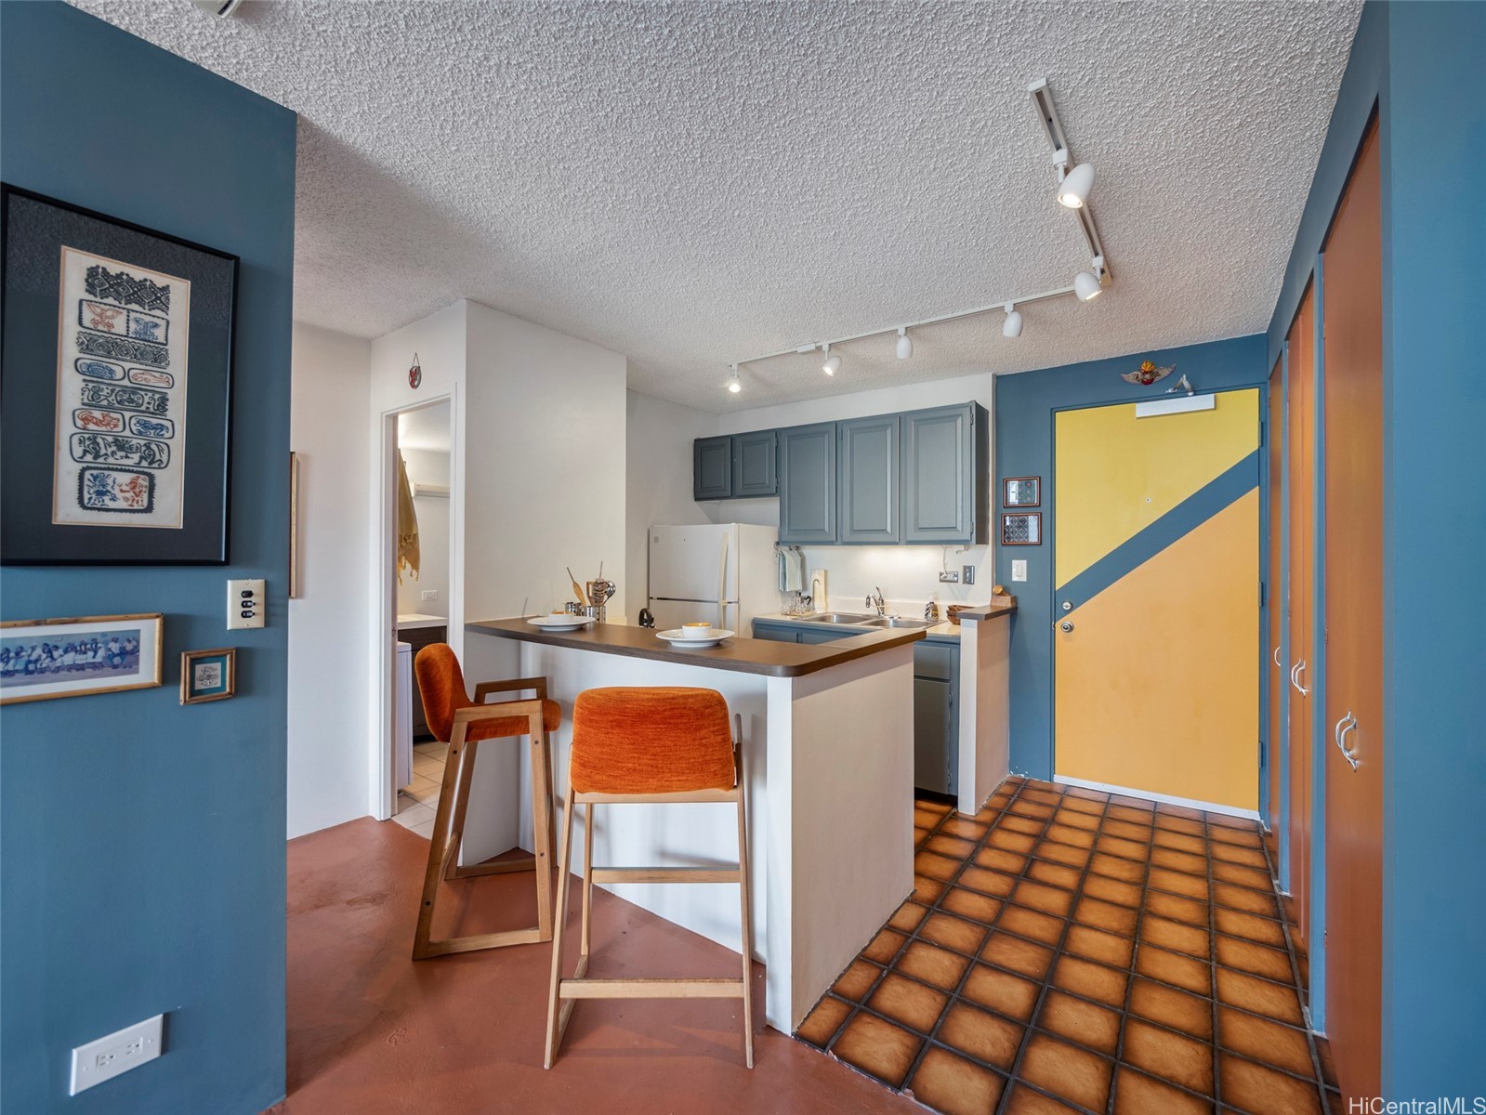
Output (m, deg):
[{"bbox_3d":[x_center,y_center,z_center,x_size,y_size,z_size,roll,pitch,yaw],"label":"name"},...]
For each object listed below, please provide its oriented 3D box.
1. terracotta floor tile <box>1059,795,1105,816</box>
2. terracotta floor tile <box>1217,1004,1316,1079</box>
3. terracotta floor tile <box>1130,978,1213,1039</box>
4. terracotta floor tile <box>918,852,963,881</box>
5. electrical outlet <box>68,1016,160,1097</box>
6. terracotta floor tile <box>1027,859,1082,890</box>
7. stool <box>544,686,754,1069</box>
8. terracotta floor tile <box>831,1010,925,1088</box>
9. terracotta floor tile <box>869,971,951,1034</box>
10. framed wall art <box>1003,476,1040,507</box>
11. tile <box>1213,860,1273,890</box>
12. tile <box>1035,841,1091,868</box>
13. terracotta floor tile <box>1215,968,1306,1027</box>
[{"bbox_3d":[1.796,1.320,3.163,0.196,0.012,0.196,0,0,36],"label":"terracotta floor tile"},{"bbox_3d":[1.384,1.290,1.606,0.189,0.010,0.190,0,0,37],"label":"terracotta floor tile"},{"bbox_3d":[1.265,1.337,1.775,0.197,0.012,0.197,0,0,37],"label":"terracotta floor tile"},{"bbox_3d":[0.836,1.337,2.606,0.197,0.012,0.197,0,0,37],"label":"terracotta floor tile"},{"bbox_3d":[-1.276,1.014,1.228,0.009,0.084,0.128,0,0,37],"label":"electrical outlet"},{"bbox_3d":[1.262,1.294,2.450,0.189,0.010,0.190,0,0,37],"label":"terracotta floor tile"},{"bbox_3d":[-0.242,0.811,1.735,0.515,0.955,0.455,0,0,-2],"label":"stool"},{"bbox_3d":[0.364,1.319,1.616,0.188,0.012,0.187,-1,-1,37],"label":"terracotta floor tile"},{"bbox_3d":[0.492,1.319,1.781,0.188,0.012,0.187,-1,-1,37],"label":"terracotta floor tile"},{"bbox_3d":[1.662,-0.387,3.582,0.202,0.176,0.020,-1,0,37],"label":"framed wall art"},{"bbox_3d":[2.074,1.337,2.500,0.197,0.012,0.197,0,0,37],"label":"tile"},{"bbox_3d":[1.409,1.313,2.650,0.188,0.012,0.187,-1,-1,37],"label":"tile"},{"bbox_3d":[1.562,1.337,1.822,0.197,0.012,0.197,0,0,37],"label":"terracotta floor tile"}]

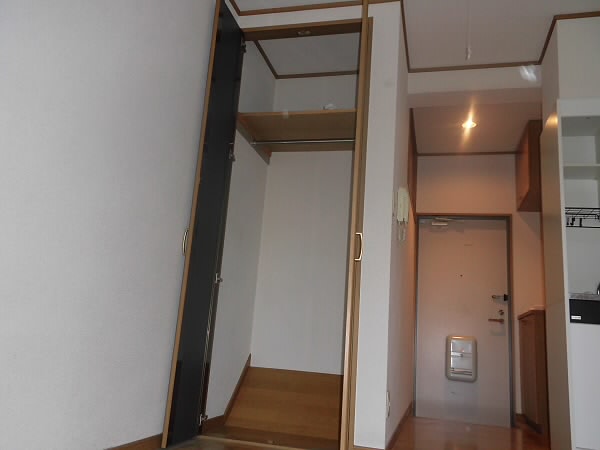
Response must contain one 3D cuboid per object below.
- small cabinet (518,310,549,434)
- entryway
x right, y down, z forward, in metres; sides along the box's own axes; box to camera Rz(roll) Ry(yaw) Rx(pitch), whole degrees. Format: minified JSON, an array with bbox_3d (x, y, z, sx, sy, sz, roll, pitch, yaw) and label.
[{"bbox_3d":[2.012,1.163,3.884,0.350,0.880,0.630,1,-13,16],"label":"small cabinet"},{"bbox_3d":[1.490,0.852,4.460,0.800,1.880,0.050,1,-13,16],"label":"entryway"}]

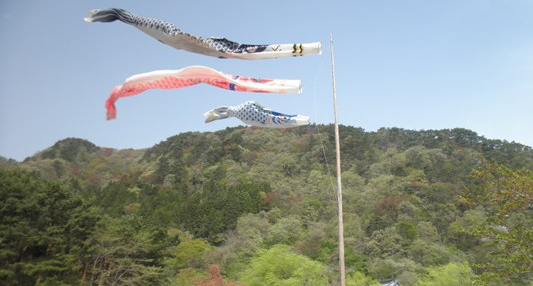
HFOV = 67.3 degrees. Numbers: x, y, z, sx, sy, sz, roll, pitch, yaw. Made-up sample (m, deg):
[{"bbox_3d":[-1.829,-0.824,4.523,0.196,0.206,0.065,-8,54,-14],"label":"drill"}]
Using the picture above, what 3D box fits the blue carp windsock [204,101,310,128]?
[{"bbox_3d":[-0.303,-0.960,13.488,3.495,0.950,0.750,-1,-27,4],"label":"blue carp windsock"}]

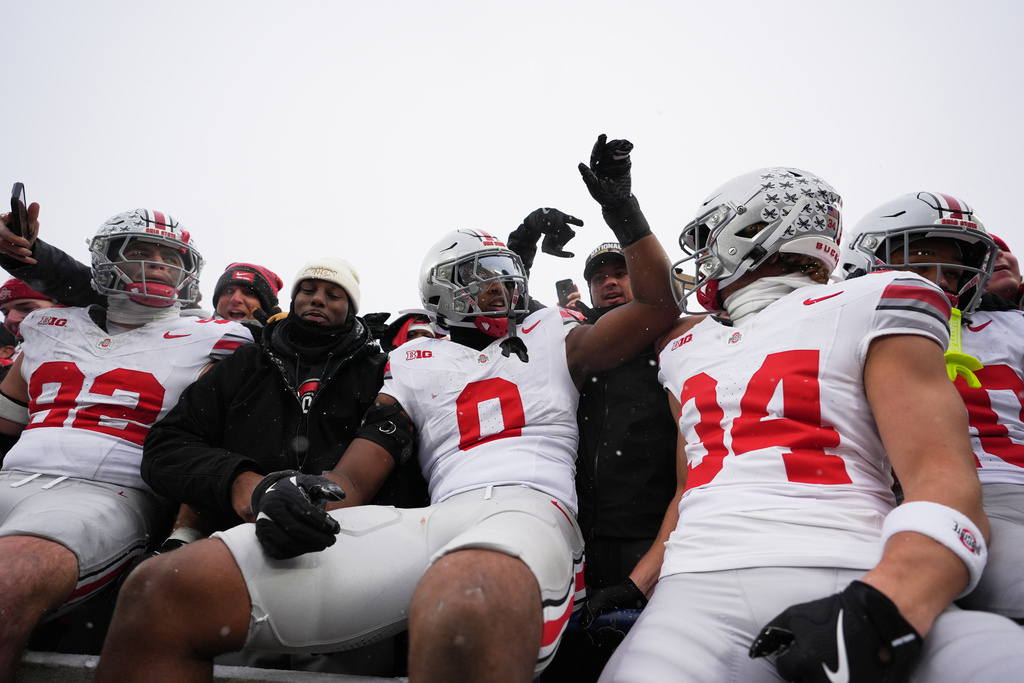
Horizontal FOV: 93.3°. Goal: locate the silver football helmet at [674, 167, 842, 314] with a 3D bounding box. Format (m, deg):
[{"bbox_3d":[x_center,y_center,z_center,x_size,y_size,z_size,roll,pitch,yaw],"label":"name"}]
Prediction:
[{"bbox_3d":[0.497,-0.210,1.004,0.320,0.275,0.250,-4,-12,25],"label":"silver football helmet"}]

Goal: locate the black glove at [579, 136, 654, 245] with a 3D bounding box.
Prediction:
[{"bbox_3d":[0.237,-0.350,1.120,0.150,0.260,0.120,-16,-16,4],"label":"black glove"}]

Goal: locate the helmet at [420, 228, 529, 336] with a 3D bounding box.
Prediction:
[{"bbox_3d":[-0.094,-0.154,1.240,0.250,0.275,0.320,-9,-7,-32],"label":"helmet"}]

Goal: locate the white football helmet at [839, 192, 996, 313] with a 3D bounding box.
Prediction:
[{"bbox_3d":[0.900,-0.195,1.095,0.250,0.275,0.320,-1,-1,7],"label":"white football helmet"}]

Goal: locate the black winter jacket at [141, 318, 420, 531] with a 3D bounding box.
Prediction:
[{"bbox_3d":[-0.545,0.210,1.300,0.630,0.660,0.450,2,-18,-8],"label":"black winter jacket"}]

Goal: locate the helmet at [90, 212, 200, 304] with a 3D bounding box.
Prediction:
[{"bbox_3d":[-1.025,-0.231,1.365,0.320,0.275,0.250,2,-1,41],"label":"helmet"}]

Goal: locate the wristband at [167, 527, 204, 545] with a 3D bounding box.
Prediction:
[{"bbox_3d":[-0.813,0.486,1.200,0.085,0.060,0.080,14,-20,5],"label":"wristband"}]

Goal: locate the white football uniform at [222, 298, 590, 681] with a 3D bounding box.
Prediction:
[{"bbox_3d":[-0.150,0.230,1.020,0.680,0.740,0.580,-2,-18,5],"label":"white football uniform"}]

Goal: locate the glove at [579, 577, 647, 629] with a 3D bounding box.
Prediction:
[{"bbox_3d":[0.233,0.614,1.120,0.180,0.110,0.110,5,-19,-14],"label":"glove"}]

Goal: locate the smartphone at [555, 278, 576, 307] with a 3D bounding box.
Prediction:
[{"bbox_3d":[0.230,-0.182,2.000,0.075,0.150,0.009,-11,-16,3],"label":"smartphone"}]

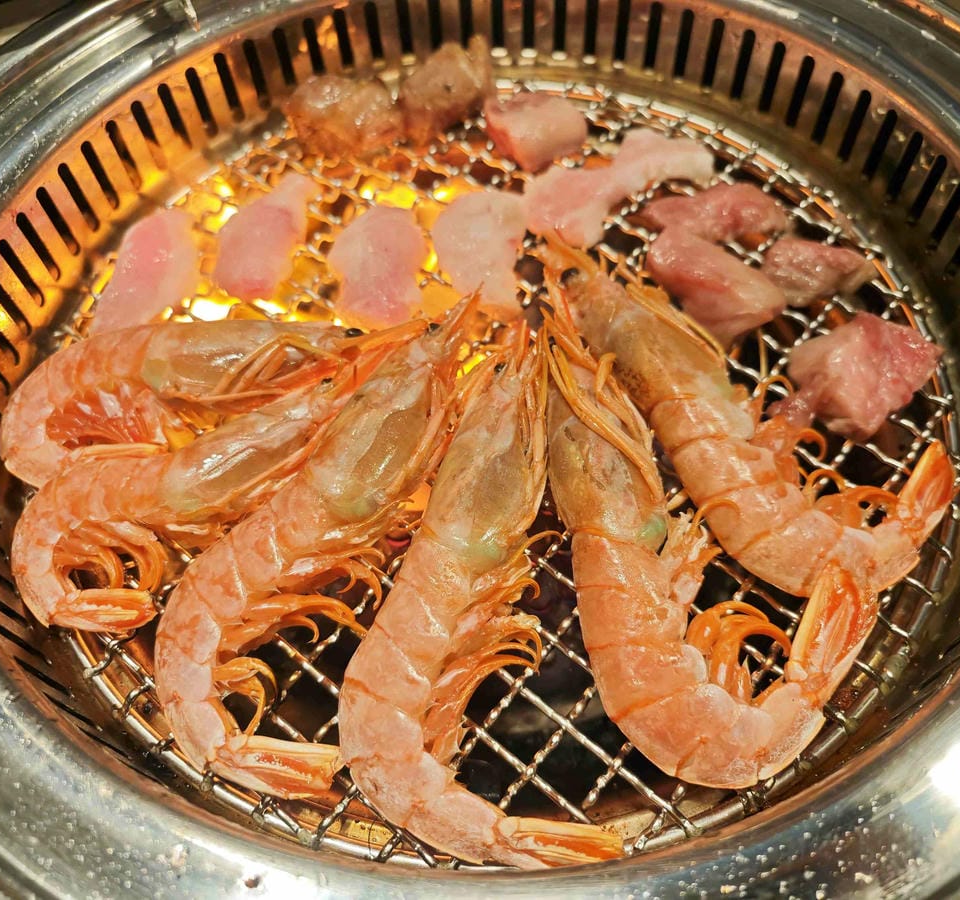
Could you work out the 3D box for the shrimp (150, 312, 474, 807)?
[{"bbox_3d":[-0.040,0.011,0.212,0.052,0.027,0.144,13,61,9],"label":"shrimp"}]

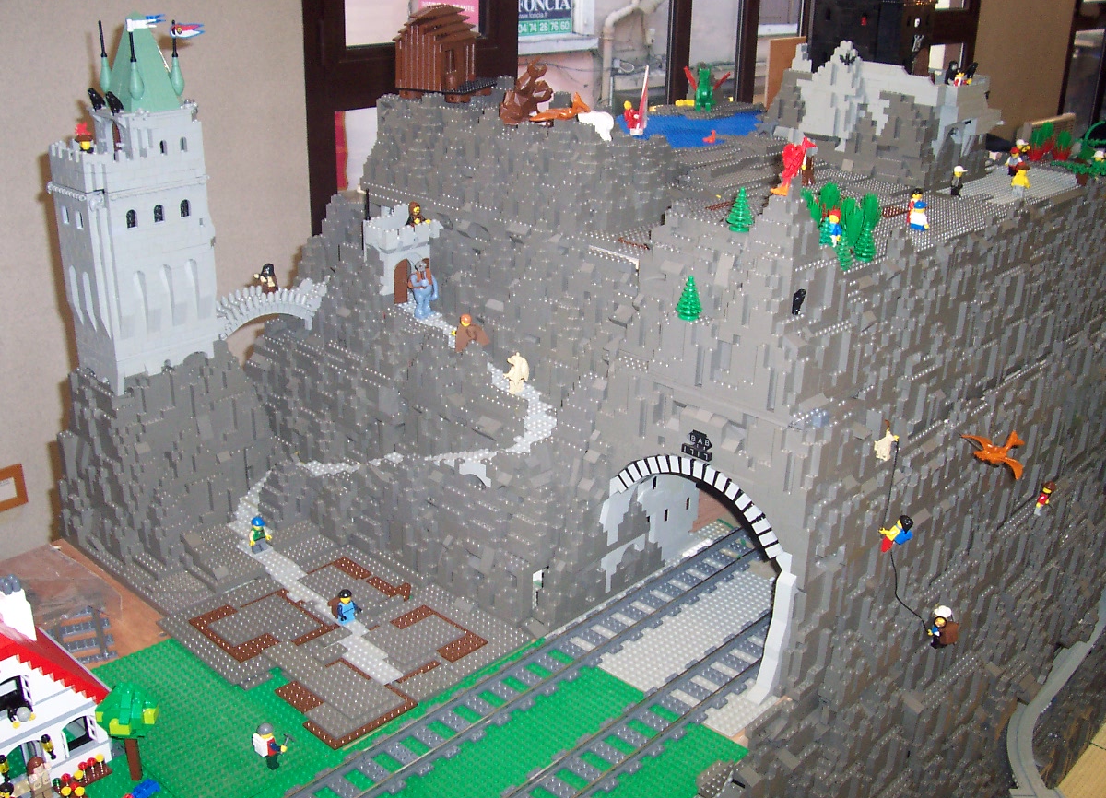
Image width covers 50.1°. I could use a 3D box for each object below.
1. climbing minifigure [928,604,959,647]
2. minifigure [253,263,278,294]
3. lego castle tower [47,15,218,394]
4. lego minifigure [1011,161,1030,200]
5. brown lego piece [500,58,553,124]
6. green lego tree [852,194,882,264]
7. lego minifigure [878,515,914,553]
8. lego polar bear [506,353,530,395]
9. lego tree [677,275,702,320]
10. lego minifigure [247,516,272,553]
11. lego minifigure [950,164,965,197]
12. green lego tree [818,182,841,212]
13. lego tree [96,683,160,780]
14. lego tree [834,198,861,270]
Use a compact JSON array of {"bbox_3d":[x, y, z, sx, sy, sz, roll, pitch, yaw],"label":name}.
[{"bbox_3d":[0.392,0.228,1.190,0.030,0.041,0.025,6,23,11],"label":"climbing minifigure"},{"bbox_3d":[-0.344,-0.141,1.420,0.025,0.043,0.020,23,31,39],"label":"minifigure"},{"bbox_3d":[-0.443,-0.207,1.244,0.087,0.388,0.142,21,30,39],"label":"lego castle tower"},{"bbox_3d":[0.594,-0.277,1.500,0.025,0.044,0.014,23,31,39],"label":"lego minifigure"},{"bbox_3d":[-0.031,-0.360,1.385,0.060,0.070,0.050,2,24,0],"label":"brown lego piece"},{"bbox_3d":[0.337,-0.183,1.270,0.031,0.070,0.031,2,24,0],"label":"green lego tree"},{"bbox_3d":[0.325,0.128,1.120,0.024,0.044,0.028,-21,55,-42],"label":"lego minifigure"},{"bbox_3d":[-0.039,-0.029,1.263,0.026,0.045,0.024,-11,26,-27],"label":"lego polar bear"},{"bbox_3d":[0.130,-0.095,1.105,0.026,0.042,0.026,1,23,0],"label":"lego tree"},{"bbox_3d":[-0.328,0.150,1.316,0.015,0.043,0.027,23,31,39],"label":"lego minifigure"},{"bbox_3d":[0.510,-0.277,1.488,0.016,0.042,0.024,19,29,36],"label":"lego minifigure"},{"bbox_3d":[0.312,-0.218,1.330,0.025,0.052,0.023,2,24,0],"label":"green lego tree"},{"bbox_3d":[-0.363,0.289,1.019,0.053,0.092,0.053,2,24,0],"label":"lego tree"},{"bbox_3d":[0.310,-0.173,1.245,0.030,0.068,0.031,2,24,0],"label":"lego tree"}]

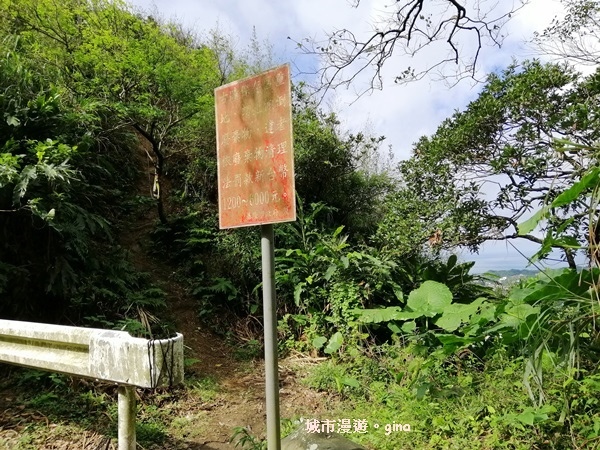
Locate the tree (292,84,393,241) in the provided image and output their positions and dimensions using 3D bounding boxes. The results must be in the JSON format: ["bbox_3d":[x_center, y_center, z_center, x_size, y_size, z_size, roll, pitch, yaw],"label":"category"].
[{"bbox_3d":[0.709,-1.096,8.300,2.100,3.000,2.000,-1,-3,0],"label":"tree"}]

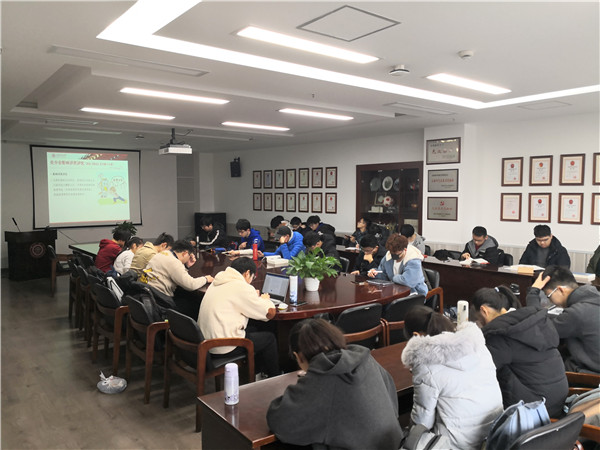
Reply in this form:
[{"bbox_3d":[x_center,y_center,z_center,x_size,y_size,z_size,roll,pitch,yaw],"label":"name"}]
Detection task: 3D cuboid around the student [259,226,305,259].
[{"bbox_3d":[-0.210,0.598,6.250,0.720,1.170,0.530,-4,6,-40],"label":"student"}]

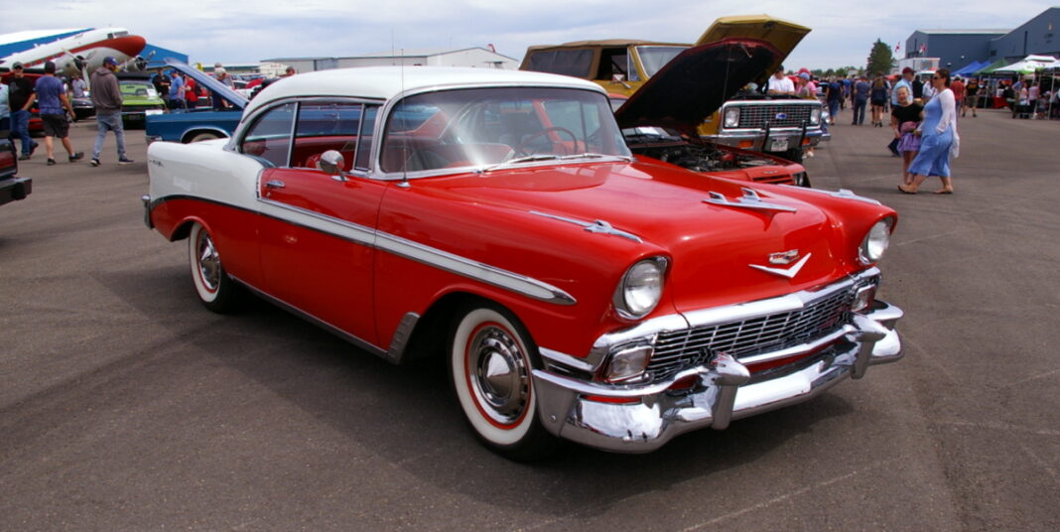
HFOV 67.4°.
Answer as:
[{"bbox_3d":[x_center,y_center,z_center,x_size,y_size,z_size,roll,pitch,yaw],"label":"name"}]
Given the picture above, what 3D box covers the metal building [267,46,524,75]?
[{"bbox_3d":[-20.012,-26.522,108.912,33.500,5.700,17.500,10,16,36],"label":"metal building"}]

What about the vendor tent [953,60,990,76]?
[{"bbox_3d":[28.580,-11.683,50.651,3.300,3.100,3.300,5,14,21],"label":"vendor tent"}]

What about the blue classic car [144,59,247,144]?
[{"bbox_3d":[-3.710,-2.635,13.767,5.150,1.760,1.920,-4,14,-18],"label":"blue classic car"}]

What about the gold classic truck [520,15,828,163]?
[{"bbox_3d":[1.762,-2.327,11.378,2.000,2.260,4.700,-8,15,-33],"label":"gold classic truck"}]

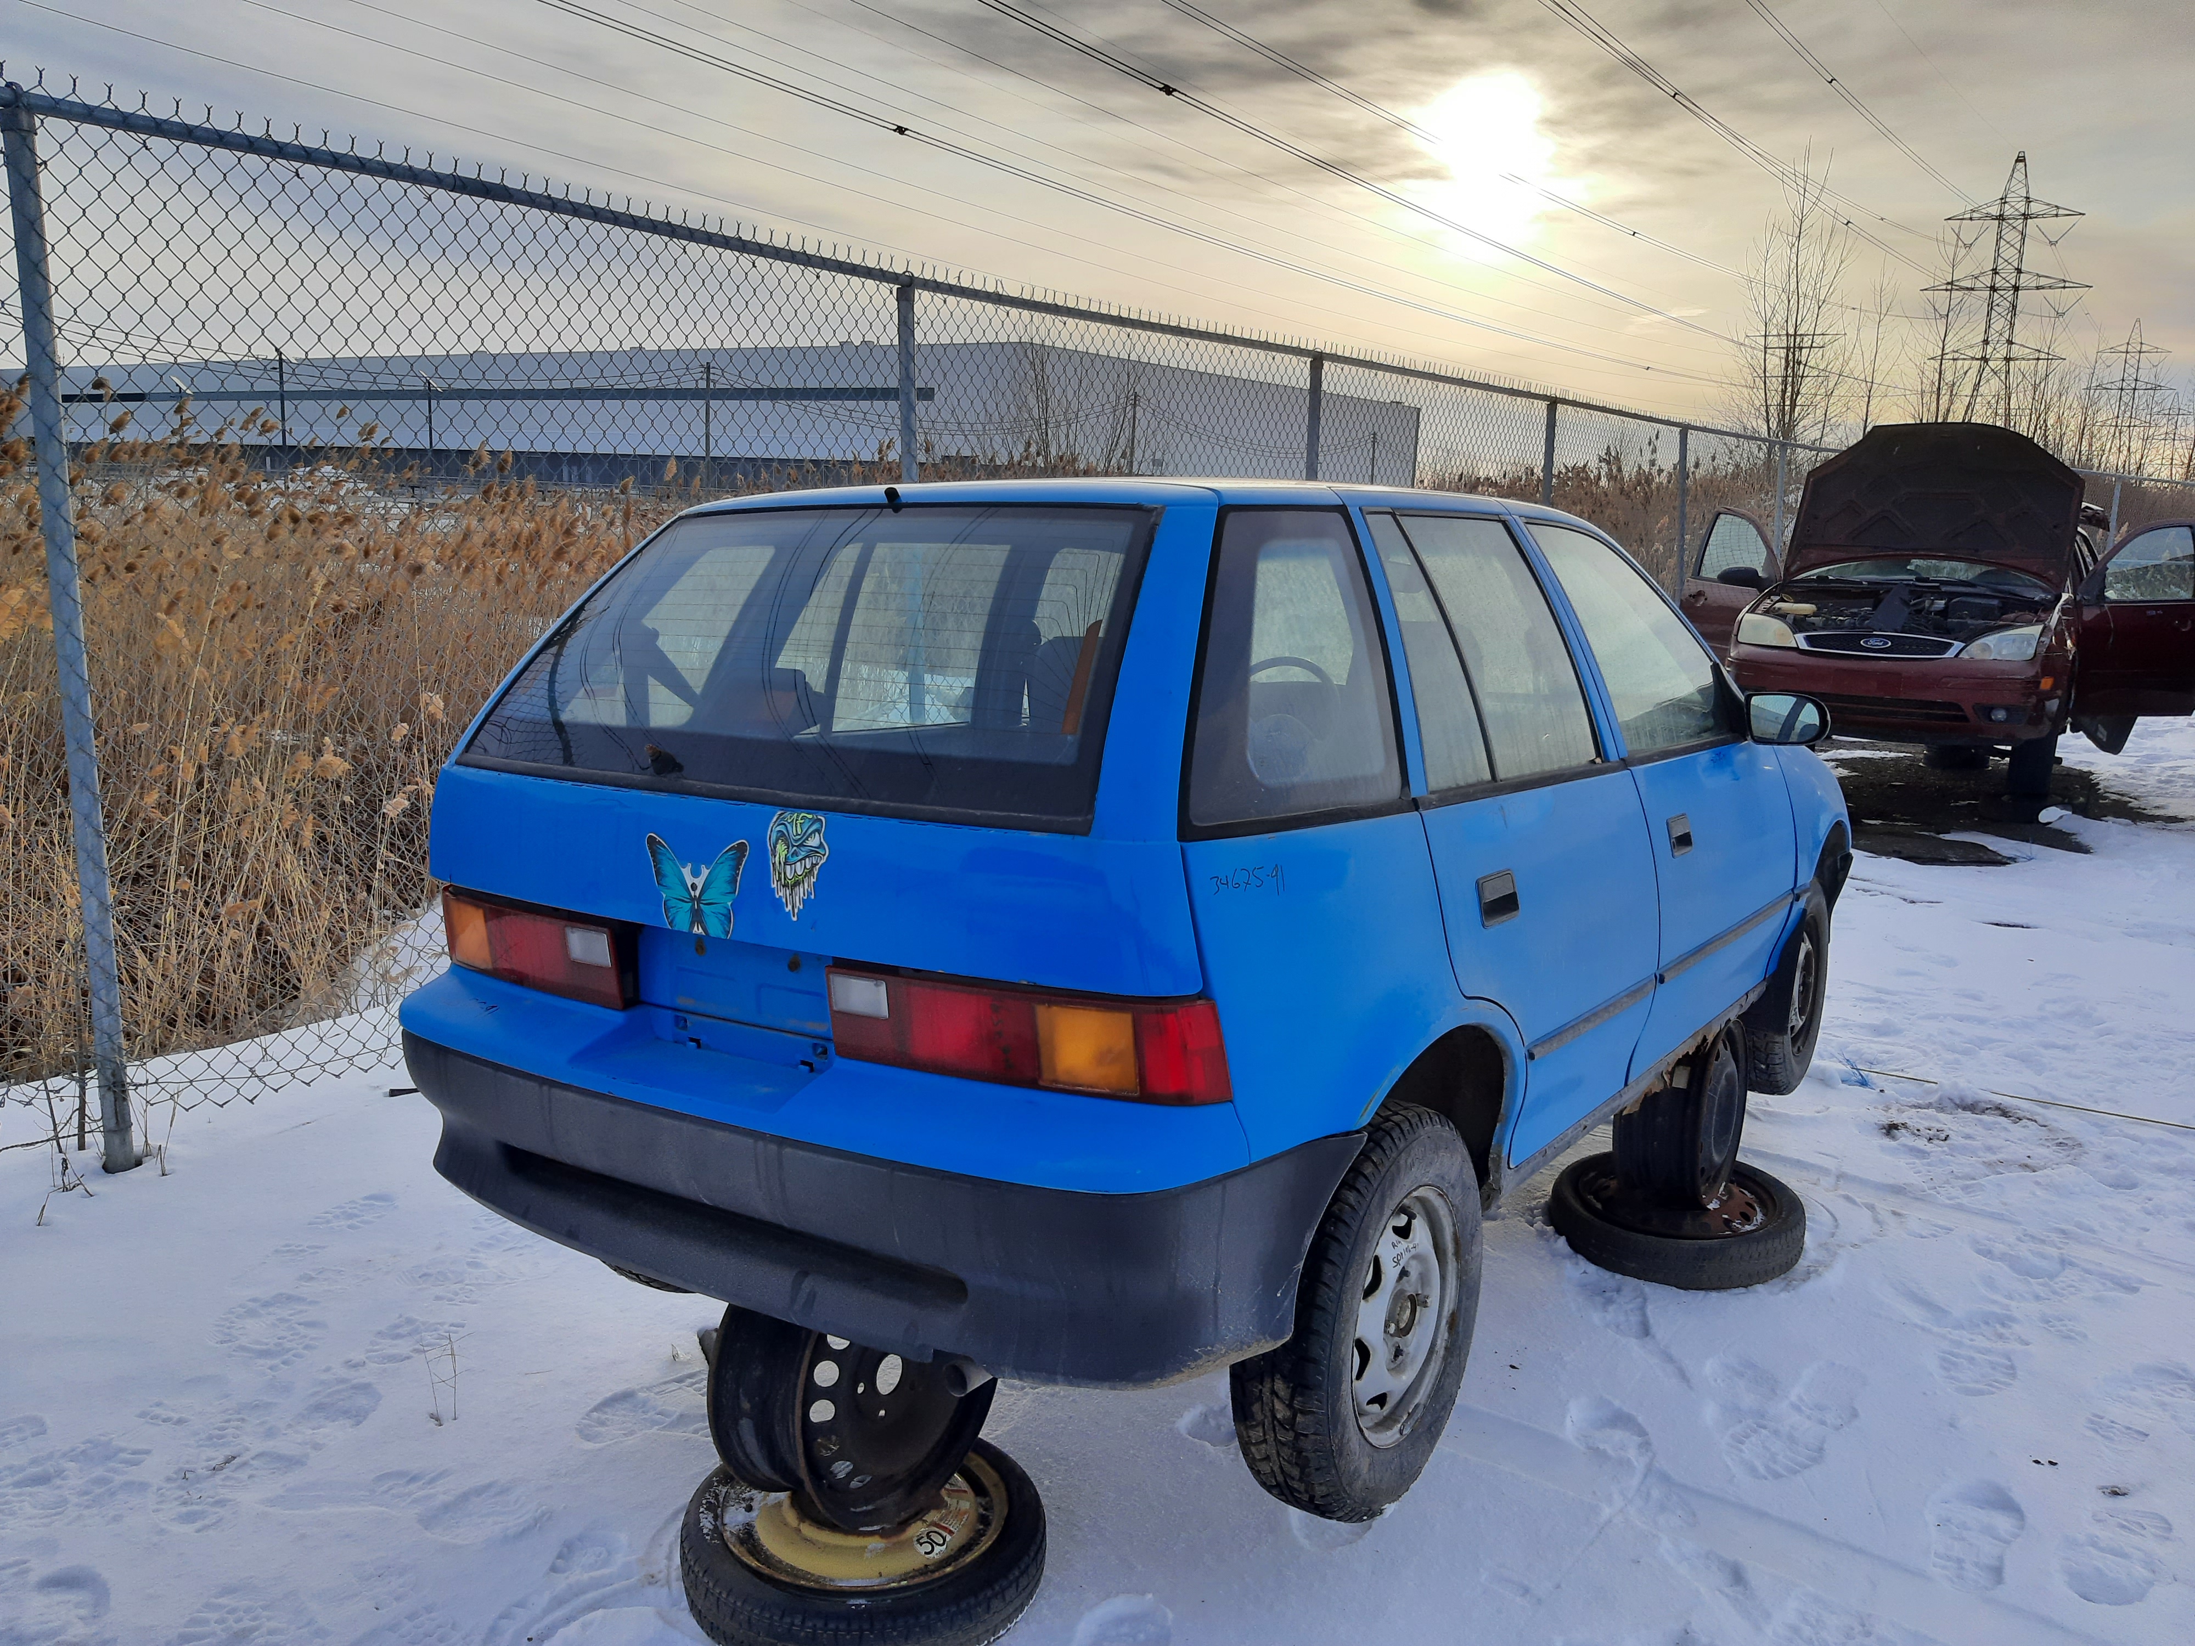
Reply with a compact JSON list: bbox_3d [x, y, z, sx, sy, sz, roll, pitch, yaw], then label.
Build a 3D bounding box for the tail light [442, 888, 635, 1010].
[{"bbox_3d":[-0.817,0.169,2.367,0.495,0.125,0.115,6,8,34],"label":"tail light"}]

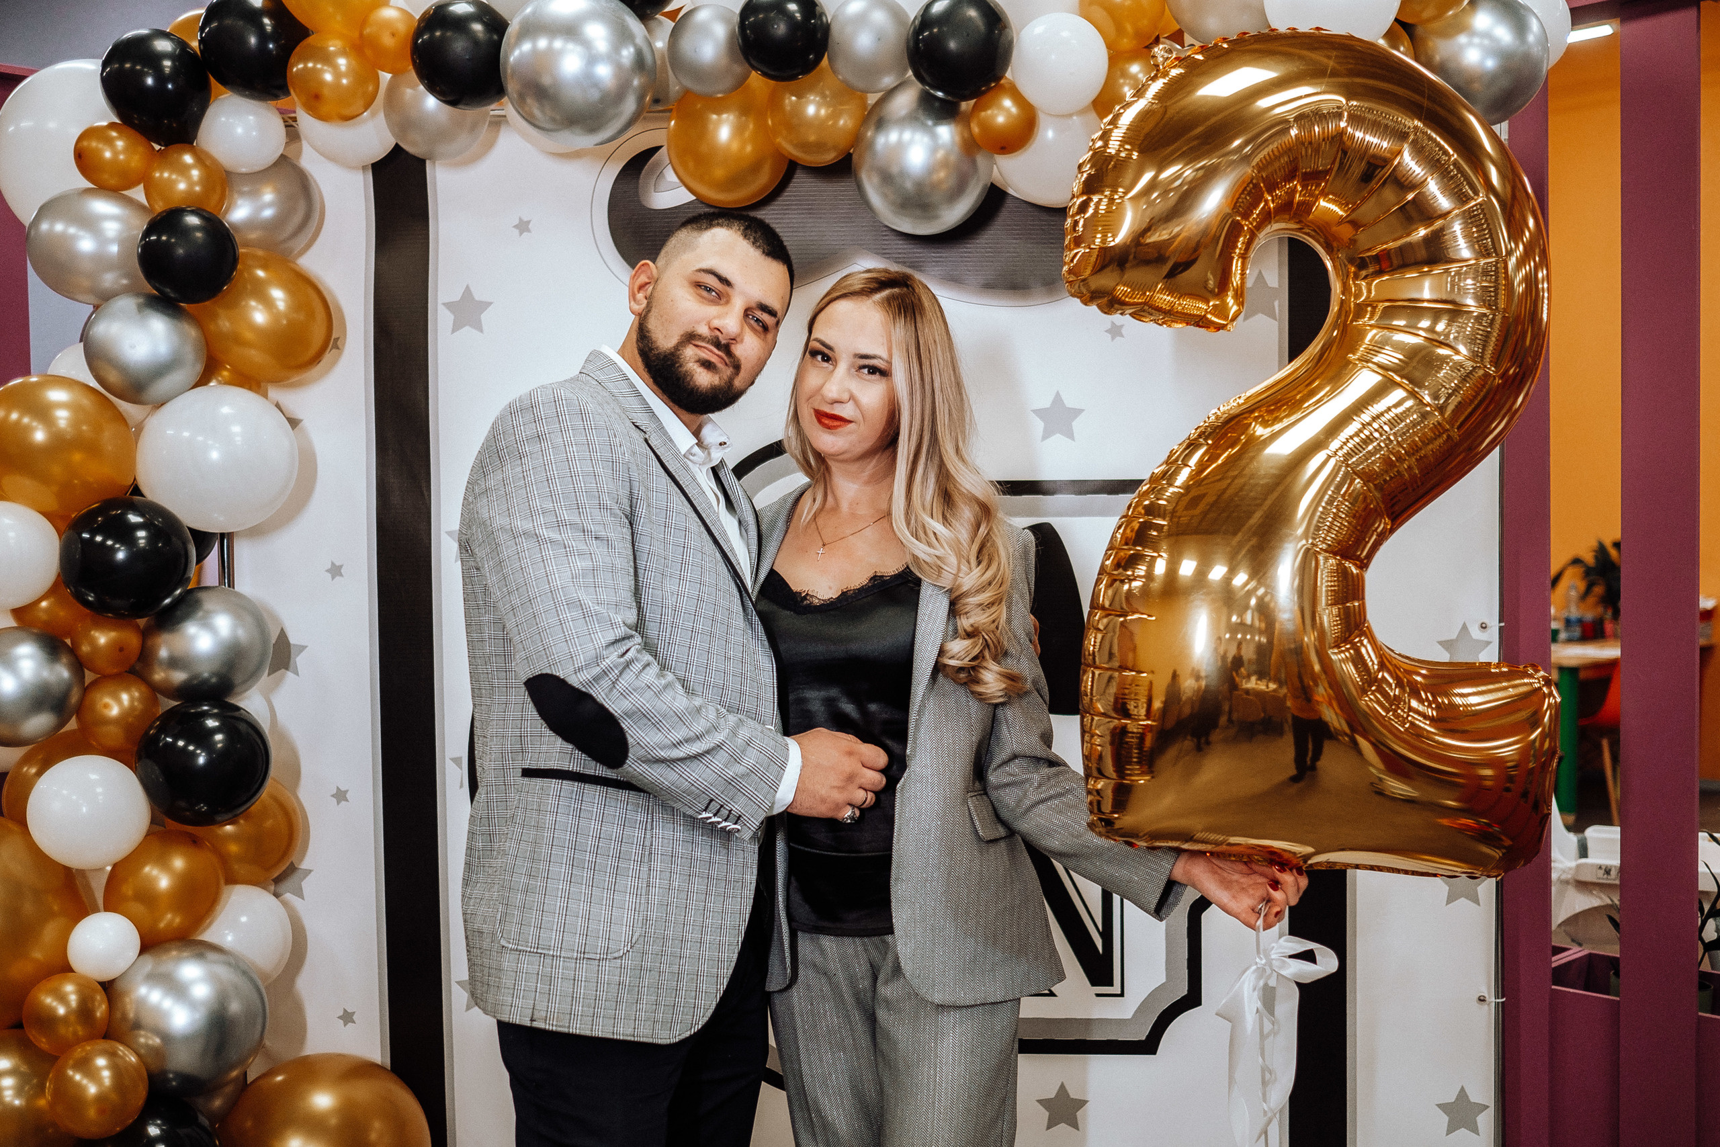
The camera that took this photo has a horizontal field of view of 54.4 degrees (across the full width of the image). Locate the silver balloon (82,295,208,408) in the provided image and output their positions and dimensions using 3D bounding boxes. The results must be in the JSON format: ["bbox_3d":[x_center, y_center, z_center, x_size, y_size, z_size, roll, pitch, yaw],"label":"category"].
[{"bbox_3d":[-0.988,-0.309,2.310,0.157,0.158,0.166,-1,2,-23],"label":"silver balloon"}]

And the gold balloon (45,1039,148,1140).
[{"bbox_3d":[-0.977,0.660,2.140,0.122,0.123,0.129,-2,2,-25],"label":"gold balloon"}]

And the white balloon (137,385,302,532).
[{"bbox_3d":[-0.926,-0.164,2.410,0.217,0.212,0.215,0,1,0],"label":"white balloon"}]

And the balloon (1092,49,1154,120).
[{"bbox_3d":[0.399,-0.713,2.450,0.124,0.126,0.128,0,1,0],"label":"balloon"}]

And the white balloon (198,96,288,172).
[{"bbox_3d":[-0.879,-0.625,2.380,0.117,0.118,0.124,-1,2,-20],"label":"white balloon"}]

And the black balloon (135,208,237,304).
[{"bbox_3d":[-0.915,-0.432,2.280,0.134,0.132,0.140,0,2,0],"label":"black balloon"}]

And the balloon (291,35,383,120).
[{"bbox_3d":[-0.761,-0.717,2.420,0.128,0.130,0.133,0,1,0],"label":"balloon"}]

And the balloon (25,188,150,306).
[{"bbox_3d":[-1.132,-0.480,2.460,0.174,0.169,0.171,0,1,0],"label":"balloon"}]

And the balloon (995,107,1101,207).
[{"bbox_3d":[0.291,-0.636,2.490,0.179,0.180,0.184,0,1,0],"label":"balloon"}]

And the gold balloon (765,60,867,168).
[{"bbox_3d":[-0.066,-0.695,2.520,0.148,0.156,0.152,0,1,0],"label":"gold balloon"}]

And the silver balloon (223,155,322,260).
[{"bbox_3d":[-0.905,-0.560,2.550,0.156,0.160,0.158,0,1,0],"label":"silver balloon"}]

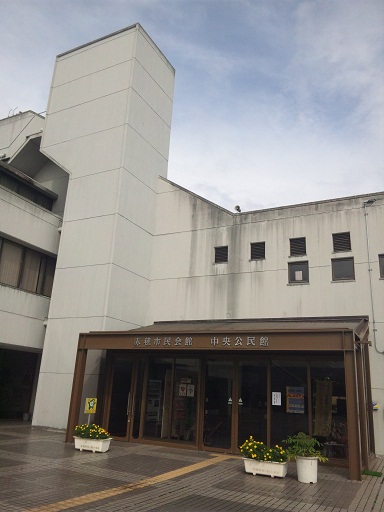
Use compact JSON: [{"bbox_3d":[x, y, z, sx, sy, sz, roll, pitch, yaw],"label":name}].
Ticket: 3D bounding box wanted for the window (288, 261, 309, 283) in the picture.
[{"bbox_3d":[3.490,0.549,14.020,0.662,0.819,0.110,-6,-19,27],"label":"window"}]

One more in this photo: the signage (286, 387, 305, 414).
[{"bbox_3d":[2.409,3.356,9.992,0.414,0.584,0.028,-6,-19,27],"label":"signage"}]

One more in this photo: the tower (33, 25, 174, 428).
[{"bbox_3d":[-3.868,-1.481,17.690,4.434,15.732,3.128,-6,-19,27],"label":"tower"}]

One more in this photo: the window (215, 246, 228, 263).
[{"bbox_3d":[1.077,-0.042,15.535,0.552,0.699,0.110,-6,-19,27],"label":"window"}]

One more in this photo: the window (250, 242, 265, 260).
[{"bbox_3d":[2.310,-0.172,14.907,0.552,0.699,0.110,-6,-19,27],"label":"window"}]

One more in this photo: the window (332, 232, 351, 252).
[{"bbox_3d":[4.778,-0.430,13.648,0.552,0.699,0.110,-6,-19,27],"label":"window"}]

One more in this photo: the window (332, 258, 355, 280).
[{"bbox_3d":[4.730,0.418,13.388,0.662,0.819,0.110,-6,-19,27],"label":"window"}]

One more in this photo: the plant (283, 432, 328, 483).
[{"bbox_3d":[1.983,3.505,7.518,0.754,0.782,0.681,-6,-19,27],"label":"plant"}]

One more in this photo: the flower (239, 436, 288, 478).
[{"bbox_3d":[1.330,3.644,7.795,0.892,0.626,0.423,-6,-19,27],"label":"flower"}]

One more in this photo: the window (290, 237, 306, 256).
[{"bbox_3d":[3.538,-0.298,14.280,0.552,0.699,0.110,-6,-19,27],"label":"window"}]

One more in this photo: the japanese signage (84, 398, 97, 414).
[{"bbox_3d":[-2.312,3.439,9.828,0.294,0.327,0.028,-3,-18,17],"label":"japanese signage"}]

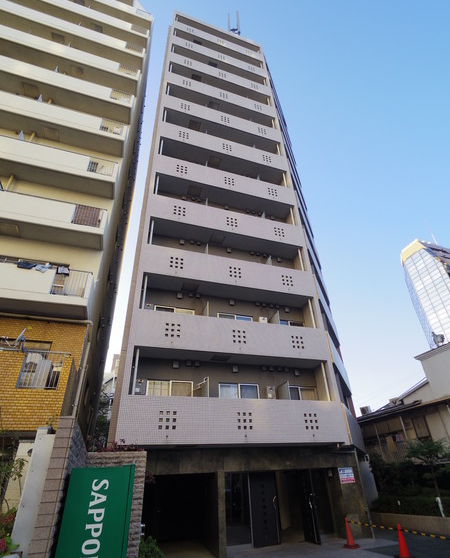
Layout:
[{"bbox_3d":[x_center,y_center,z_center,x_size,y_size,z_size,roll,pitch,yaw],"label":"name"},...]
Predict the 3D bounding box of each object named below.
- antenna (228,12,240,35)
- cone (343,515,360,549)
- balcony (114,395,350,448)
[{"bbox_3d":[0.926,-24.912,28.734,1.200,6.000,0.600,8,-33,-17],"label":"antenna"},{"bbox_3d":[3.745,7.617,8.887,0.380,0.700,0.380,-21,-36,27],"label":"cone"},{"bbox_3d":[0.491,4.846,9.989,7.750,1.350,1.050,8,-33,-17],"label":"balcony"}]

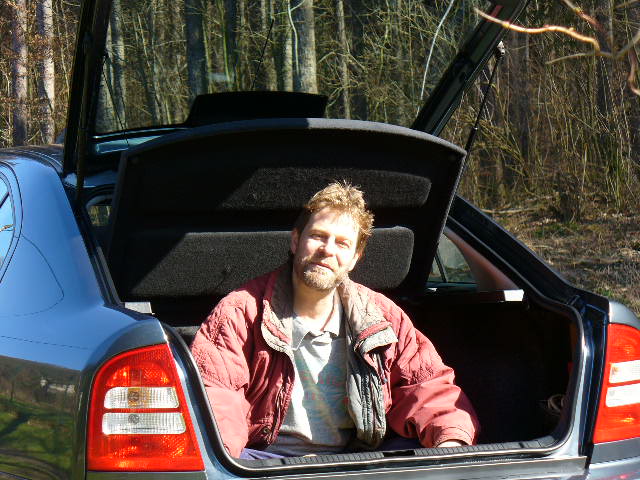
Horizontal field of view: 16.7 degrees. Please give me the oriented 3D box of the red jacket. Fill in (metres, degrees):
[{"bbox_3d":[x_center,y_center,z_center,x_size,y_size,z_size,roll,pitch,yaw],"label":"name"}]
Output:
[{"bbox_3d":[0.037,0.321,5.500,0.700,0.540,0.400,-1,5,-4],"label":"red jacket"}]

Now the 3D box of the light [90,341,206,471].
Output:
[{"bbox_3d":[-0.418,0.402,5.230,0.250,0.300,0.170,-2,5,-14],"label":"light"}]

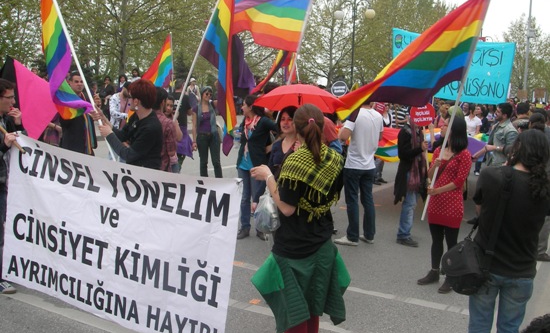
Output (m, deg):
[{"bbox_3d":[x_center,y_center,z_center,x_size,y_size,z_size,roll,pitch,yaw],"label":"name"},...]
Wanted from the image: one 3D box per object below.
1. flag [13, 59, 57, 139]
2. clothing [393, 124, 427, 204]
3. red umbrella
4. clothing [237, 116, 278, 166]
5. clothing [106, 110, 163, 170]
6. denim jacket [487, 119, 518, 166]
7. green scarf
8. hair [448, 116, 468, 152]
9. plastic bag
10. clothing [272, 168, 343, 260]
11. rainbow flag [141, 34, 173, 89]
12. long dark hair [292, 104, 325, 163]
[{"bbox_3d":[-2.071,-0.585,5.200,0.400,0.680,0.200,0,7,-11],"label":"flag"},{"bbox_3d":[1.525,-0.023,6.850,0.360,0.900,0.420,5,8,27],"label":"clothing"},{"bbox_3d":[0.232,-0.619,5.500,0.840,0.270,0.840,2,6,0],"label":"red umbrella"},{"bbox_3d":[-0.200,-0.286,6.900,0.420,0.580,0.480,-1,7,-27],"label":"clothing"},{"bbox_3d":[-1.109,-0.143,4.800,0.480,0.600,0.450,0,6,-18],"label":"clothing"},{"bbox_3d":[2.913,-0.293,7.700,0.320,0.640,0.440,-3,8,-30],"label":"denim jacket"},{"bbox_3d":[0.207,0.087,3.520,0.380,0.440,0.340,-1,8,-20],"label":"green scarf"},{"bbox_3d":[1.666,-0.291,5.500,0.220,0.330,0.190,5,7,24],"label":"hair"},{"bbox_3d":[-0.042,0.276,3.620,0.160,0.270,0.140,-1,8,-20],"label":"plastic bag"},{"bbox_3d":[0.192,0.253,3.560,0.410,0.570,0.290,-1,8,-20],"label":"clothing"},{"bbox_3d":[-2.176,-1.876,11.000,0.650,1.050,0.300,1,6,-6],"label":"rainbow flag"},{"bbox_3d":[0.193,-0.190,3.480,0.185,0.330,0.230,-1,8,-20],"label":"long dark hair"}]

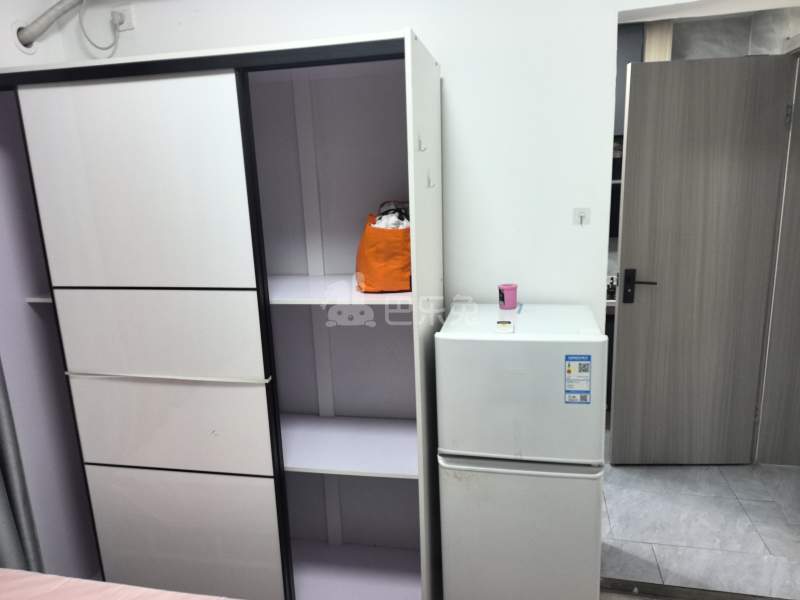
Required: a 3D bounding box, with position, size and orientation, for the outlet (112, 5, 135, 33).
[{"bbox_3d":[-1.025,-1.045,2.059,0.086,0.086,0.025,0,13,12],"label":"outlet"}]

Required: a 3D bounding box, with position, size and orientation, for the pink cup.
[{"bbox_3d":[0.360,-0.011,1.845,0.065,0.077,0.065,0,13,12],"label":"pink cup"}]

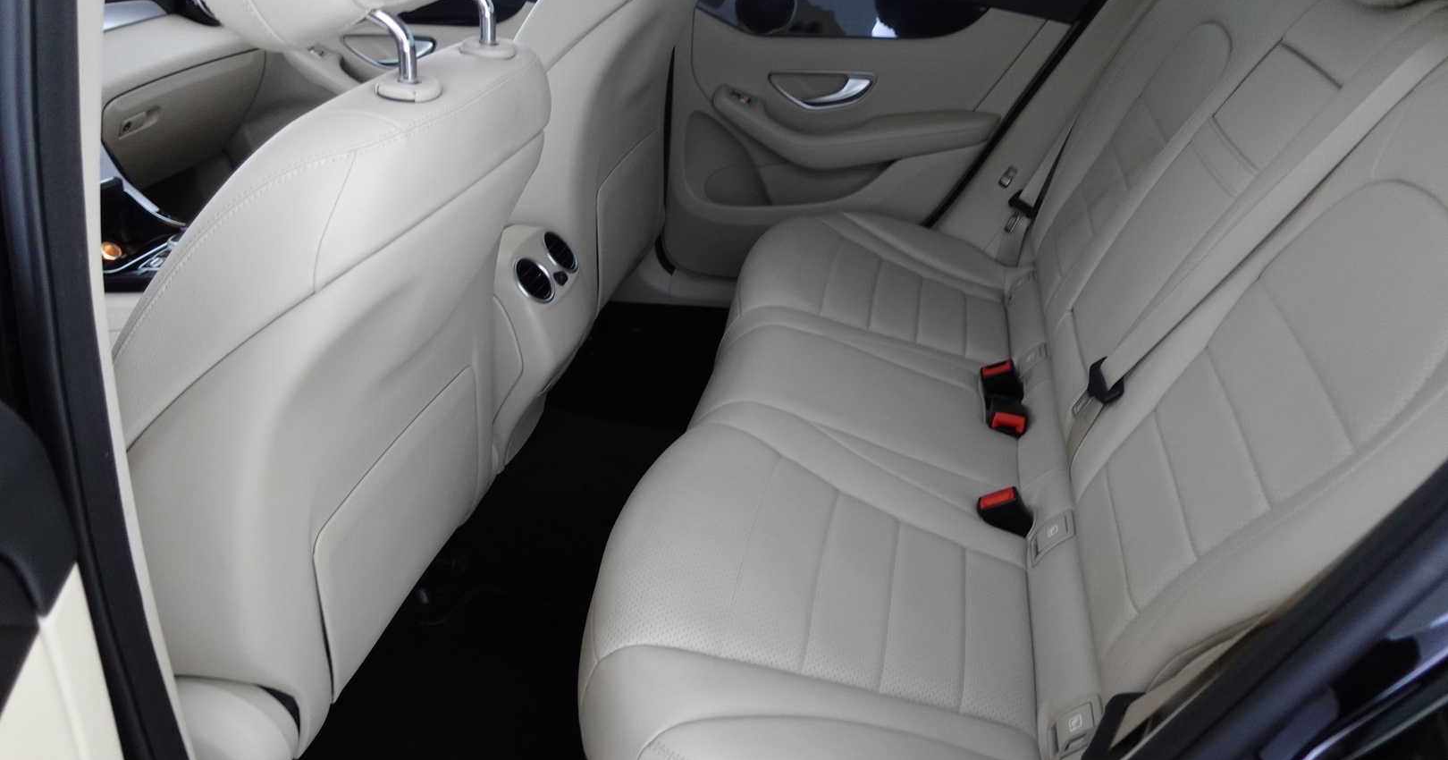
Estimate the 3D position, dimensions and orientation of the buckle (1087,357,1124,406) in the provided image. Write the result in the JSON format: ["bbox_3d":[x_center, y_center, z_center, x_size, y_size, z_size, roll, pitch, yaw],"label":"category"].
[{"bbox_3d":[0.472,0.001,1.195,0.022,0.045,0.062,6,55,-18],"label":"buckle"}]

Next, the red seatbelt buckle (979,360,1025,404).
[{"bbox_3d":[0.418,0.009,1.447,0.046,0.062,0.027,-17,27,15],"label":"red seatbelt buckle"}]

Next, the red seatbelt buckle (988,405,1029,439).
[{"bbox_3d":[0.400,0.051,1.367,0.046,0.027,0.060,10,18,7],"label":"red seatbelt buckle"}]

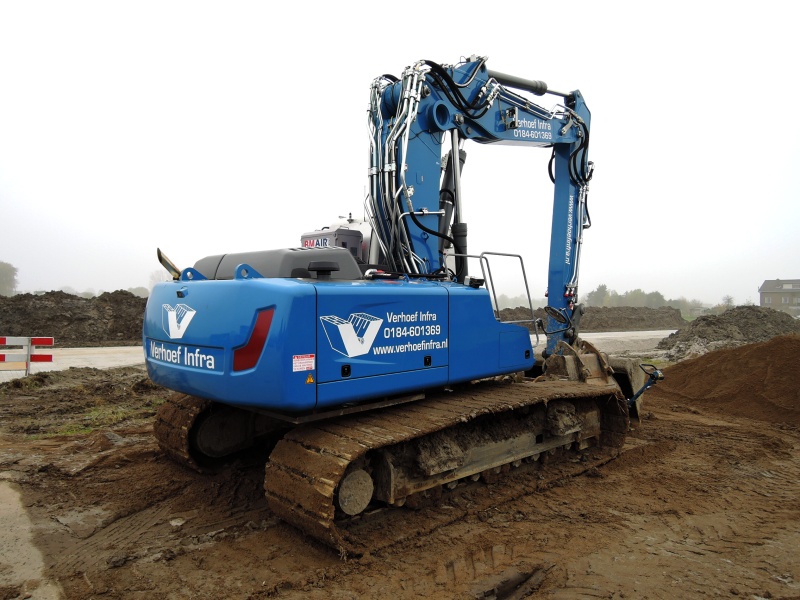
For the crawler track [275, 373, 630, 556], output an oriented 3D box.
[{"bbox_3d":[0.914,1.535,6.000,4.700,0.970,0.950,0,0,-43],"label":"crawler track"}]

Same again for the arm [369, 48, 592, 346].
[{"bbox_3d":[1.540,-1.420,8.450,0.880,4.700,5.050,0,0,44],"label":"arm"}]

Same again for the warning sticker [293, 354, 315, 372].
[{"bbox_3d":[-0.713,0.474,4.140,0.190,0.120,0.010,0,0,-42],"label":"warning sticker"}]

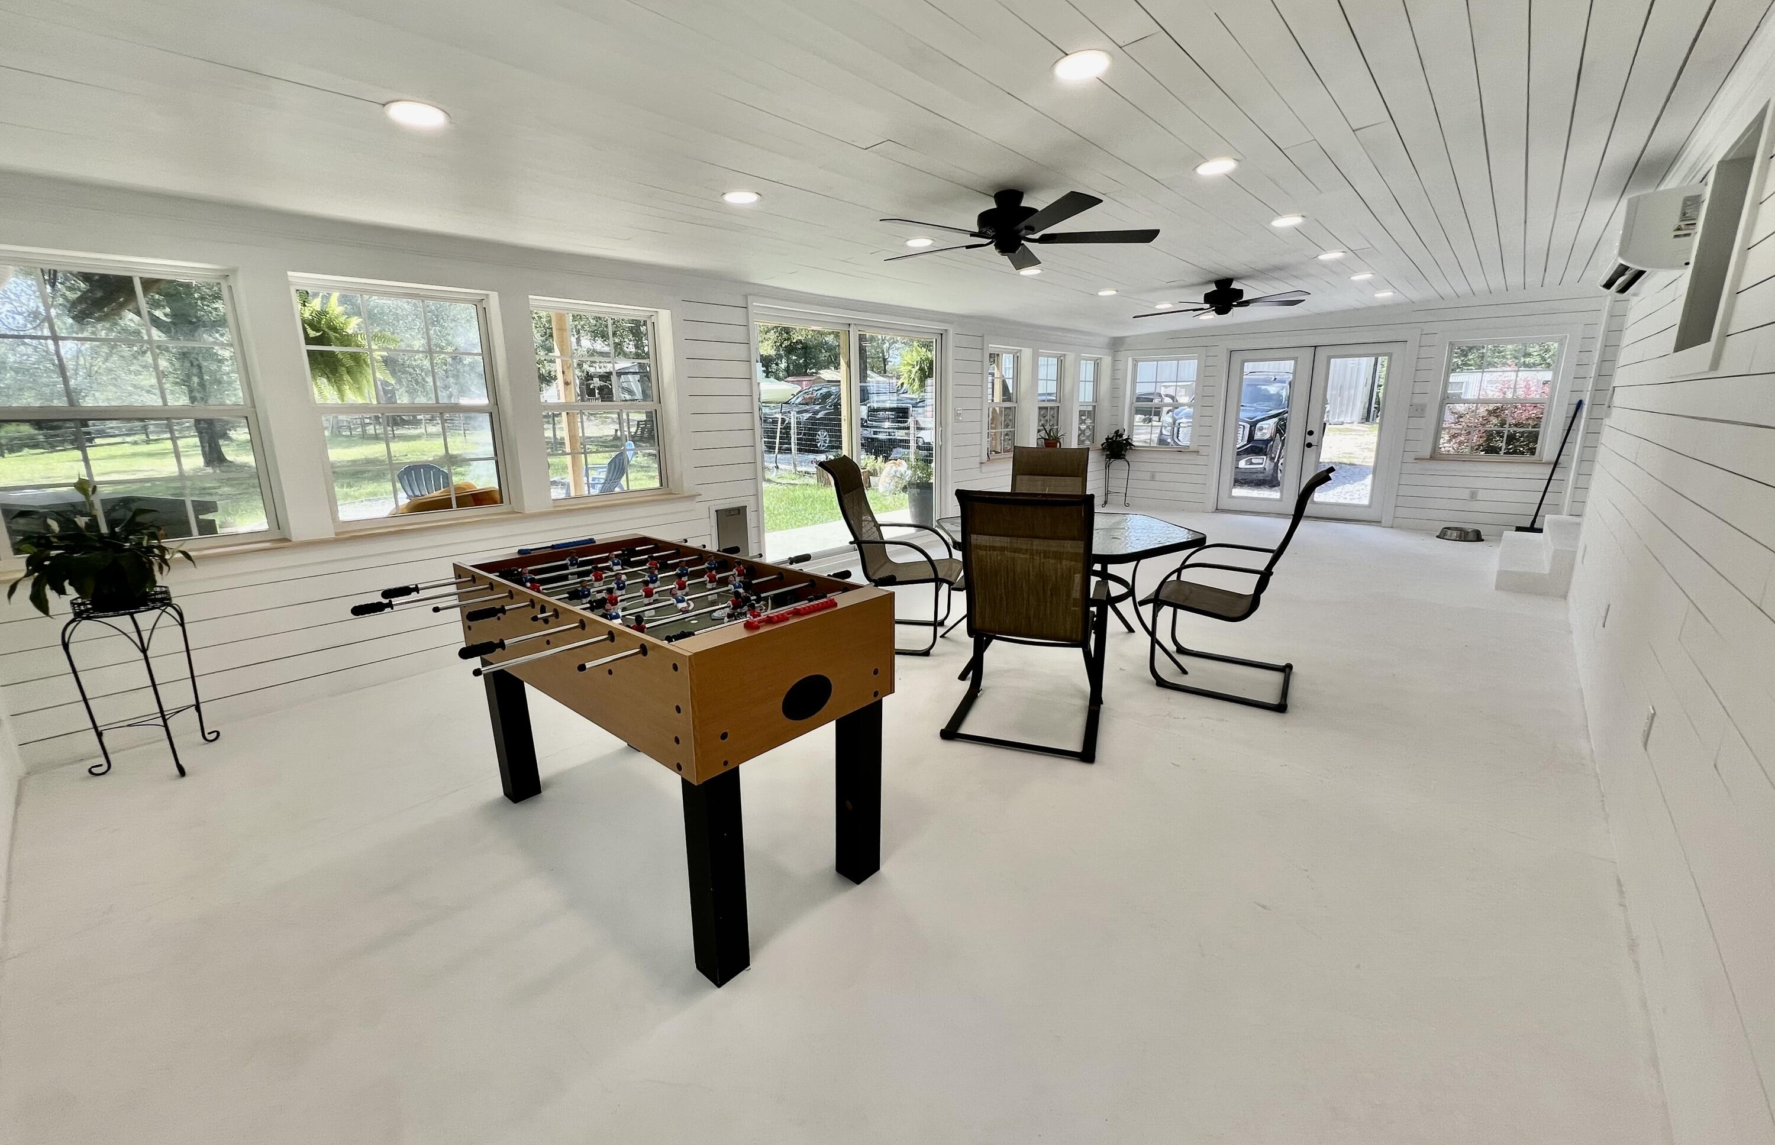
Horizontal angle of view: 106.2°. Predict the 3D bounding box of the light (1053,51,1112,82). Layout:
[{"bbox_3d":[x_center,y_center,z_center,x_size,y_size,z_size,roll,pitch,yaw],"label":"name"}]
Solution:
[{"bbox_3d":[0.597,-1.553,2.049,0.180,0.030,0.180,-1,14,0],"label":"light"}]

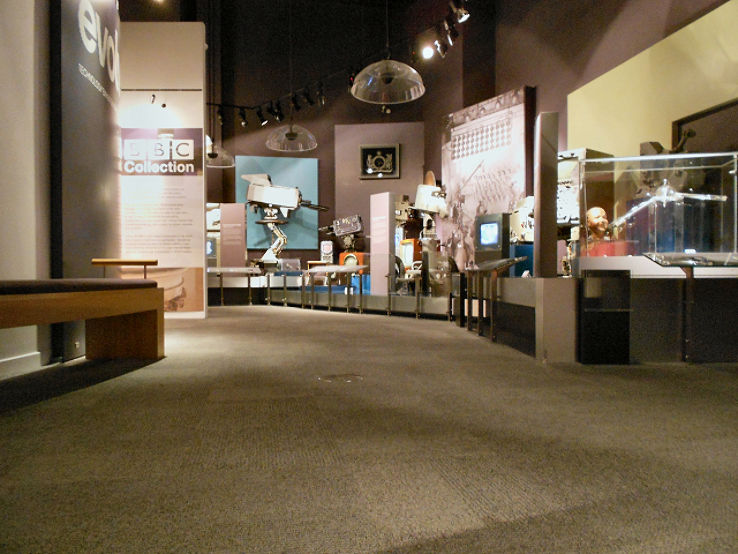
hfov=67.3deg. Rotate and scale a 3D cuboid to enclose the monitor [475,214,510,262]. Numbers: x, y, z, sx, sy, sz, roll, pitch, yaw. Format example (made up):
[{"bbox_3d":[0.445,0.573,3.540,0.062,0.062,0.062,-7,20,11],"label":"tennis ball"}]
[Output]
[{"bbox_3d":[1.210,-0.370,5.390,0.140,0.470,0.370,0,0,-34],"label":"monitor"}]

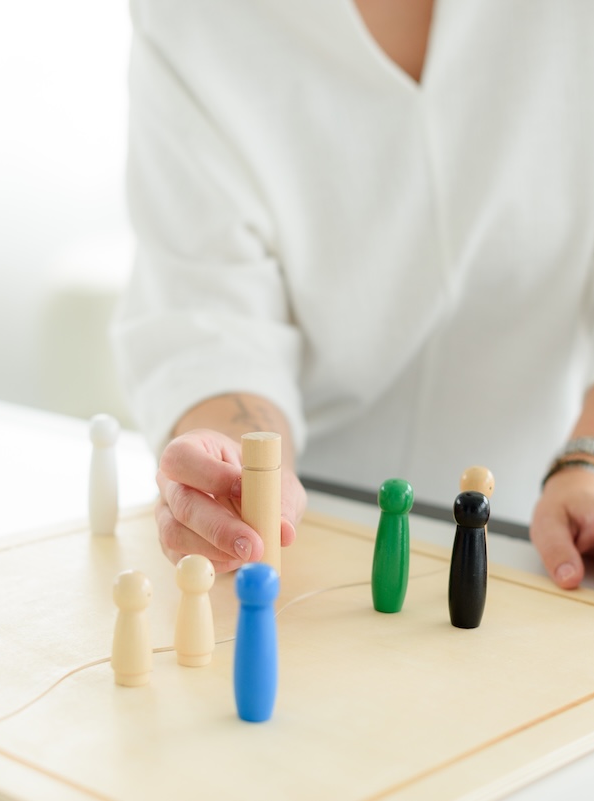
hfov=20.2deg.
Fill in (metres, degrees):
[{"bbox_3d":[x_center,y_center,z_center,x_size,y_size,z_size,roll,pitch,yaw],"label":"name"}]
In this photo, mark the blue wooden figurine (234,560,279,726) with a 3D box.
[{"bbox_3d":[-0.022,0.134,0.928,0.025,0.089,0.025,1,12,0],"label":"blue wooden figurine"}]

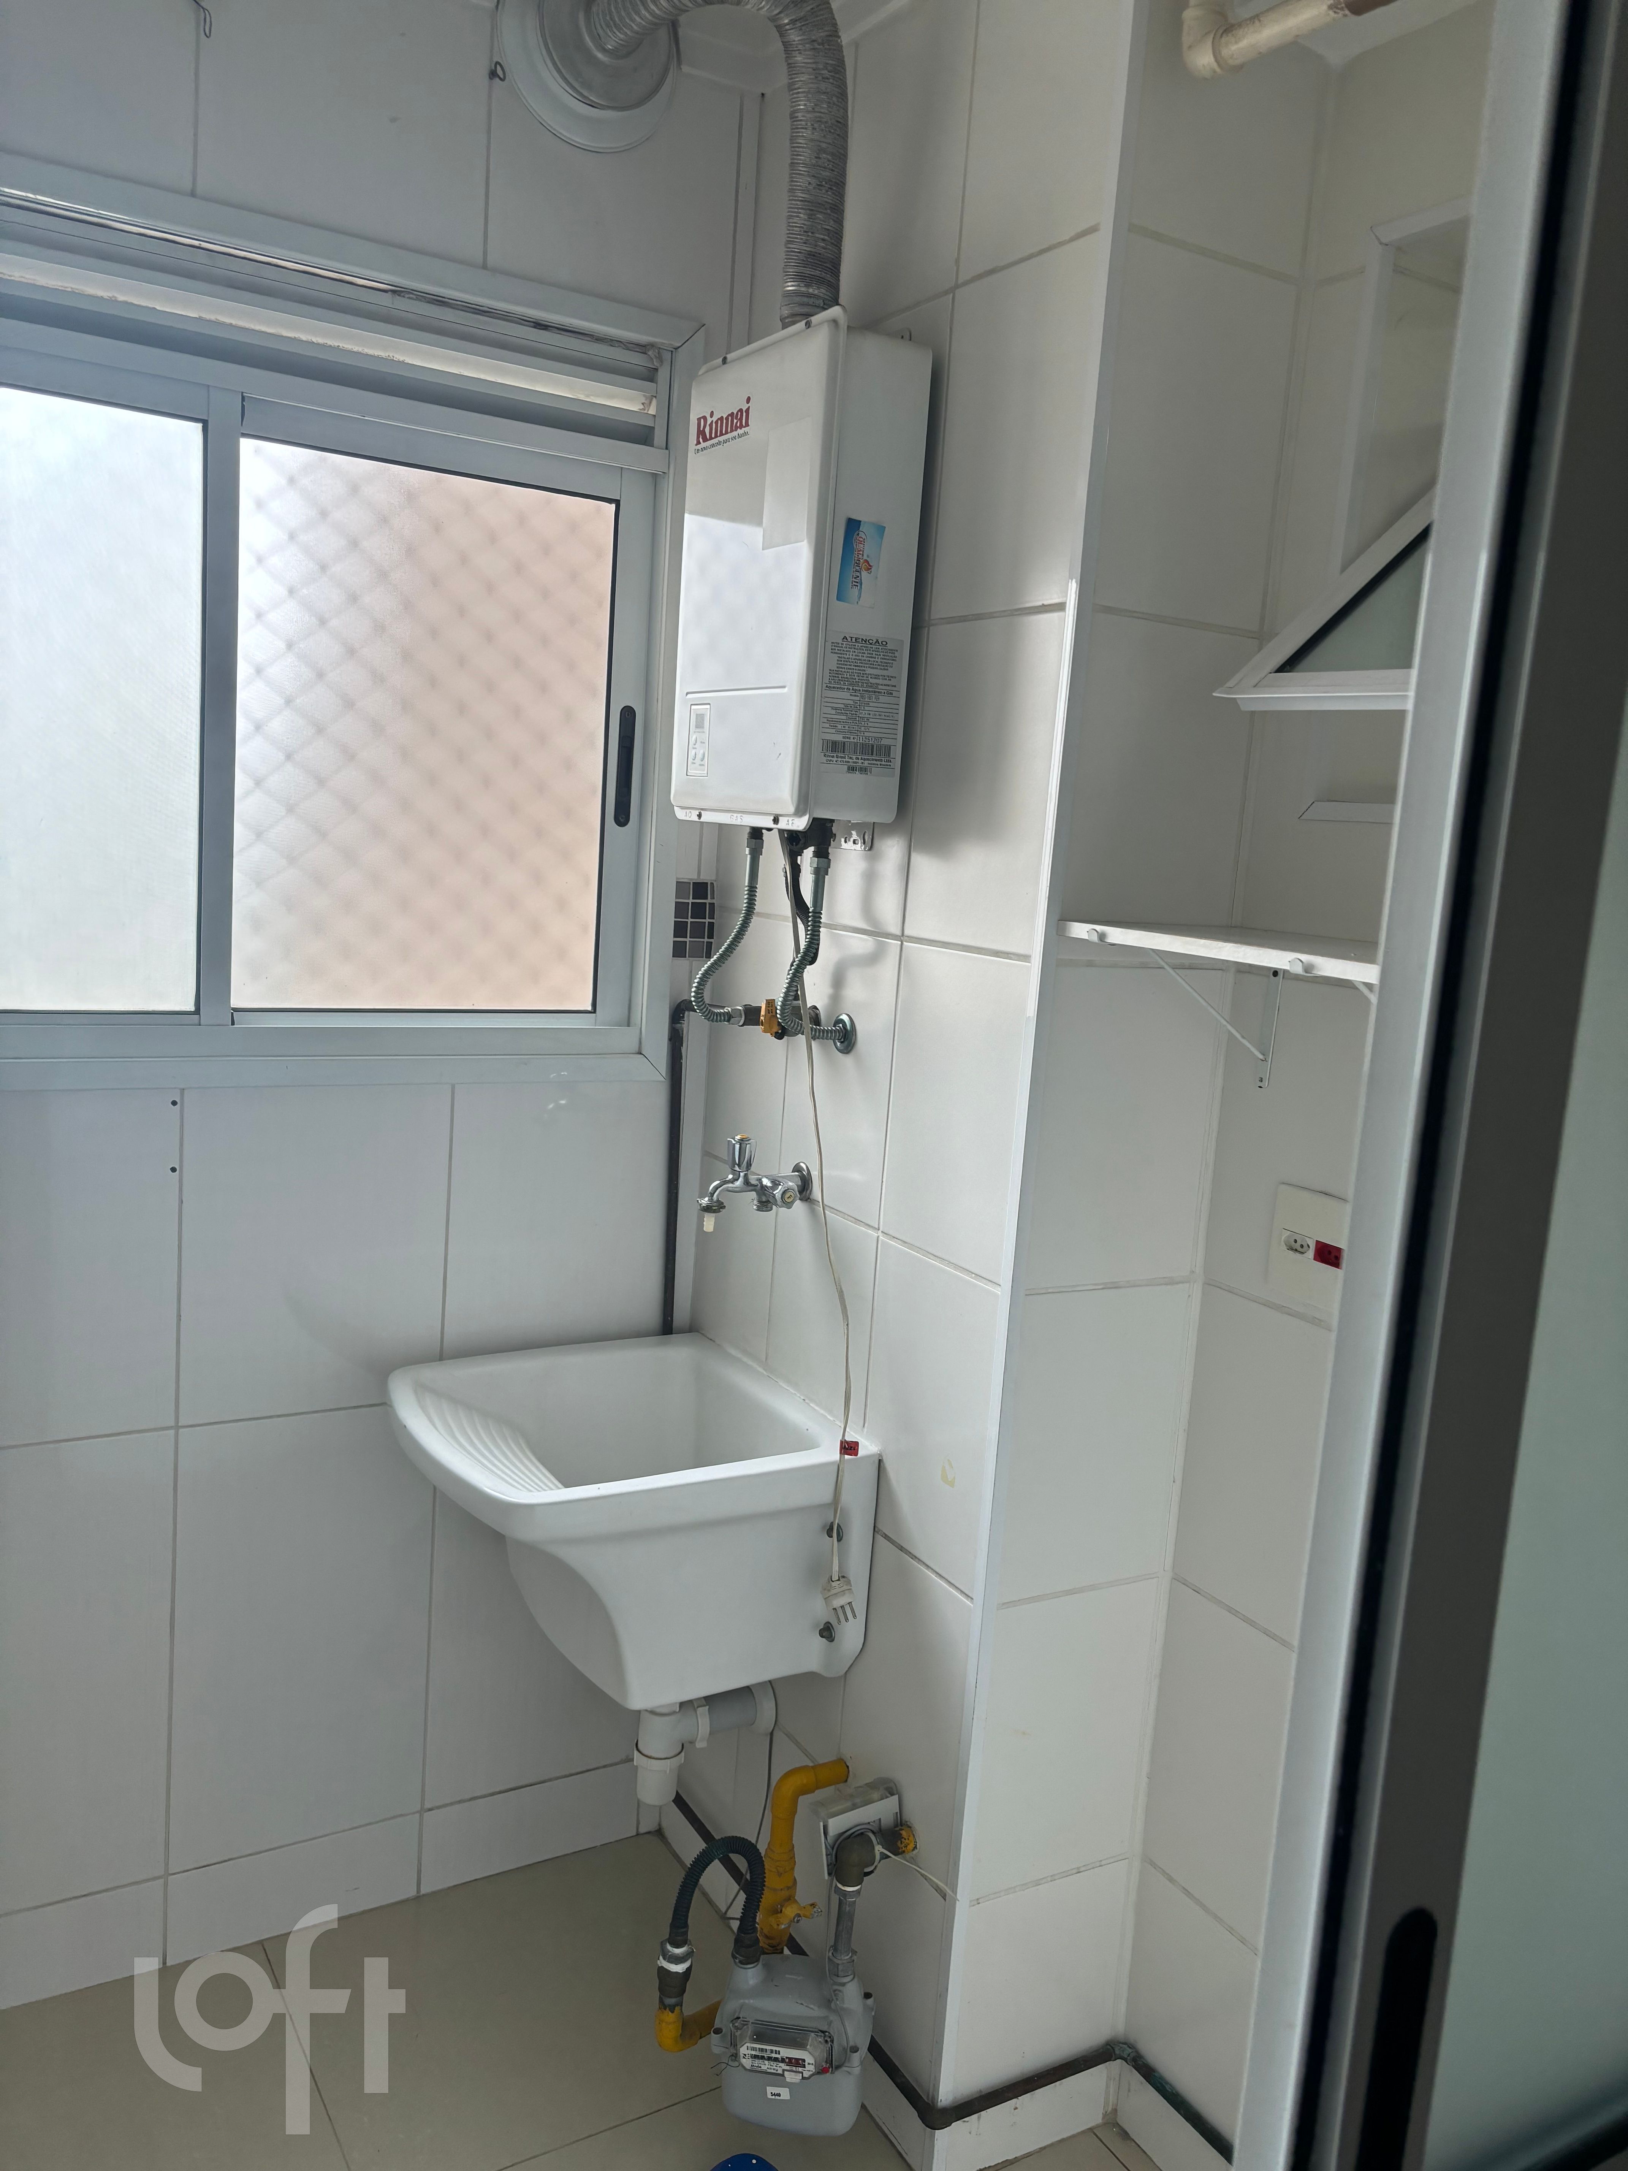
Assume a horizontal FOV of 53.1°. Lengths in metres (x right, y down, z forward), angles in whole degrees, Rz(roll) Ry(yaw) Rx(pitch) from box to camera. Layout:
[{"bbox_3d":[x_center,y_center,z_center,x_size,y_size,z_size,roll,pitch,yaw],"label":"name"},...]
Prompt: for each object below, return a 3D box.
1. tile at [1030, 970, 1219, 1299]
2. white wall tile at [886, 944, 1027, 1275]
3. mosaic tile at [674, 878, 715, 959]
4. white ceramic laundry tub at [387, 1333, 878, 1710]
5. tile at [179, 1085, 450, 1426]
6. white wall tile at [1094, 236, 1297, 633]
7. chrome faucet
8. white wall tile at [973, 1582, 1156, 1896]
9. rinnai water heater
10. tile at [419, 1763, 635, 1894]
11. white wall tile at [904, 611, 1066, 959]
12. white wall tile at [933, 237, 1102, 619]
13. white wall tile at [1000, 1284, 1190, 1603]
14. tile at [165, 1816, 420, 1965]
[{"bbox_3d":[0.333,0.045,1.743,0.231,0.346,0.012,-1,10,-30],"label":"tile"},{"bbox_3d":[0.155,0.026,1.789,0.010,0.350,0.240,-1,10,-30],"label":"white wall tile"},{"bbox_3d":[-0.167,-0.231,2.265,0.066,0.110,0.010,-1,10,-30],"label":"mosaic tile"},{"bbox_3d":[-0.266,0.536,2.027,0.494,0.276,0.486,-1,10,-30],"label":"white ceramic laundry tub"},{"bbox_3d":[-0.636,0.210,2.078,0.329,0.425,0.012,-1,10,-30],"label":"tile"},{"bbox_3d":[0.382,-0.646,1.638,0.231,0.346,0.012,-1,10,-30],"label":"white wall tile"},{"bbox_3d":[-0.067,0.118,2.018,0.145,0.112,0.075,-1,10,-30],"label":"chrome faucet"},{"bbox_3d":[0.284,0.735,1.848,0.231,0.346,0.012,-1,10,-30],"label":"white wall tile"},{"bbox_3d":[-0.026,-0.573,1.907,0.132,0.537,0.354,-1,10,-30],"label":"rinnai water heater"},{"bbox_3d":[-0.410,1.077,2.378,0.330,0.126,0.012,-1,10,-30],"label":"tile"},{"bbox_3d":[0.180,-0.321,1.741,0.012,0.346,0.240,-1,10,-30],"label":"white wall tile"},{"bbox_3d":[0.204,-0.664,1.680,0.010,0.350,0.240,-1,10,-30],"label":"white wall tile"},{"bbox_3d":[0.308,0.390,1.796,0.231,0.346,0.012,-1,10,-30],"label":"white wall tile"},{"bbox_3d":[-0.698,1.082,2.211,0.329,0.126,0.012,-1,10,-30],"label":"tile"}]

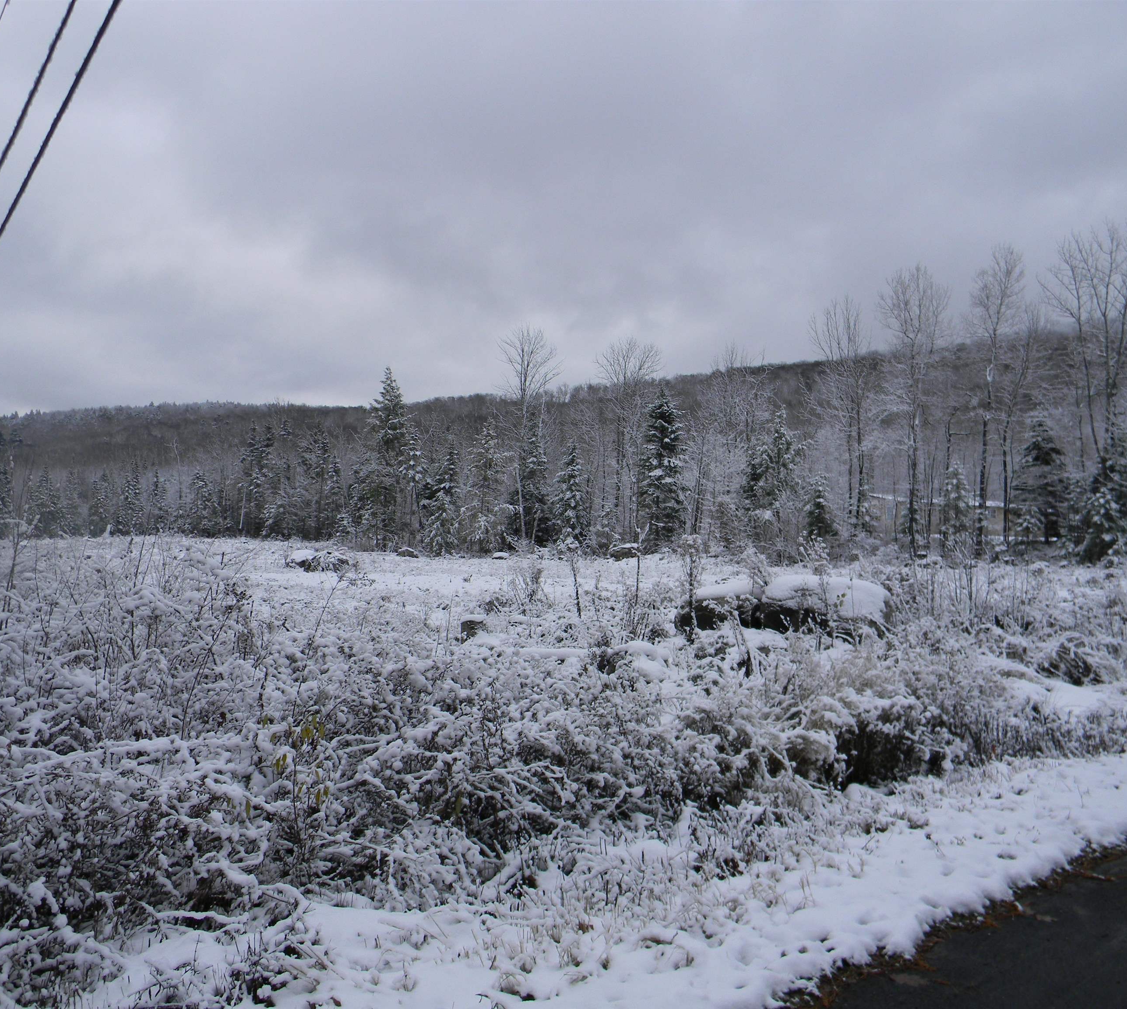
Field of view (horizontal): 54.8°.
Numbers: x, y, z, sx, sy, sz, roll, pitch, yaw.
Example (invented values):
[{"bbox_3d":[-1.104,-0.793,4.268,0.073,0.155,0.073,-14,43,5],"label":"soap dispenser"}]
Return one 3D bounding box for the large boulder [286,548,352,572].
[{"bbox_3d":[-8.963,2.067,40.000,2.500,0.900,1.900,0,0,0],"label":"large boulder"}]

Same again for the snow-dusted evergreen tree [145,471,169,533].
[{"bbox_3d":[-31.729,-0.123,85.000,1.900,5.100,1.900,0,0,0],"label":"snow-dusted evergreen tree"}]

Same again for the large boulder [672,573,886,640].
[{"bbox_3d":[3.549,1.614,17.500,3.450,1.080,2.200,0,0,0],"label":"large boulder"}]

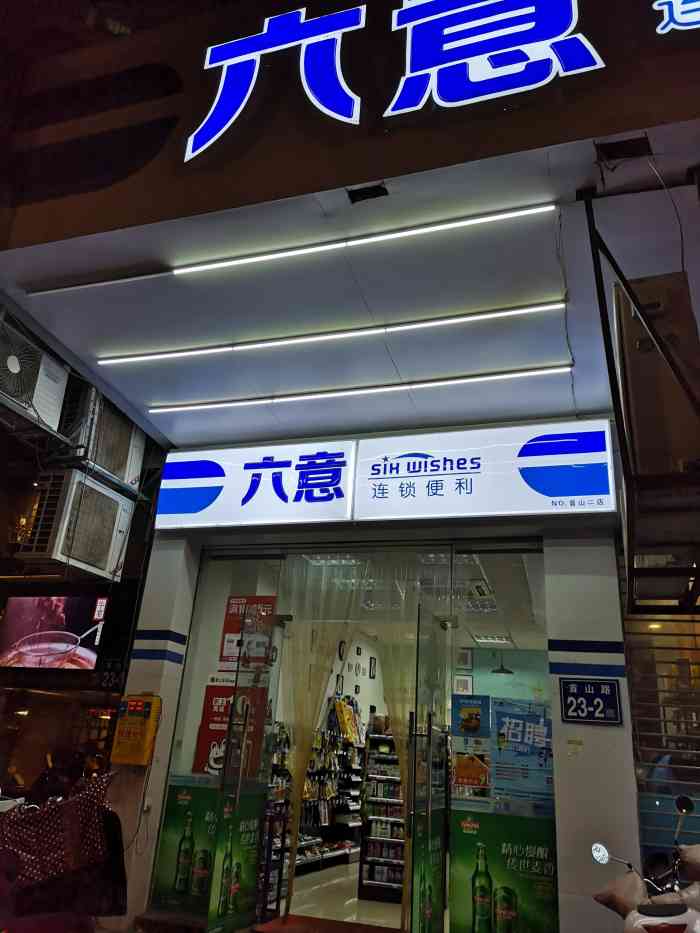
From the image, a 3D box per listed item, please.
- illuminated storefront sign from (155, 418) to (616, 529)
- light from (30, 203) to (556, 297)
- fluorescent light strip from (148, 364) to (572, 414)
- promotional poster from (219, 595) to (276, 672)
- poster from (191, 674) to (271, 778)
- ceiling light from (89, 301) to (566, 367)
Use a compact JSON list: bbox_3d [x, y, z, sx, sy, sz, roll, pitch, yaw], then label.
[{"bbox_3d":[0.160,0.141,6.415,4.090,0.800,0.150,-4,-25,18],"label":"illuminated storefront sign"},{"bbox_3d":[-0.547,-1.302,4.490,3.520,0.040,0.040,-4,-25,18],"label":"light"},{"bbox_3d":[-0.071,-0.613,5.941,3.580,0.040,0.040,-4,-25,18],"label":"fluorescent light strip"},{"bbox_3d":[-0.907,1.492,6.506,0.490,0.680,0.015,-4,-25,18],"label":"promotional poster"},{"bbox_3d":[-1.003,2.192,6.206,0.600,0.810,0.015,-4,-25,18],"label":"poster"},{"bbox_3d":[-0.298,-0.942,5.249,3.550,0.040,0.040,-4,-25,18],"label":"ceiling light"}]

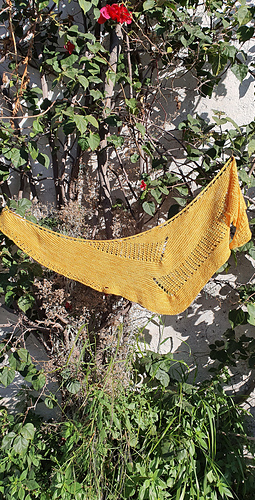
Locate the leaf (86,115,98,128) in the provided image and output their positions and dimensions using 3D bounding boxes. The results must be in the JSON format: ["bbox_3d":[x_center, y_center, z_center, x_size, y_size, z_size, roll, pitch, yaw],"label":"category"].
[{"bbox_3d":[-0.170,-0.623,1.820,0.058,0.068,0.030,0,4,0],"label":"leaf"}]

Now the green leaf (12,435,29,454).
[{"bbox_3d":[-0.504,0.917,1.770,0.075,0.094,0.035,0,4,0],"label":"green leaf"}]

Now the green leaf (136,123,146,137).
[{"bbox_3d":[0.070,-0.603,1.880,0.050,0.070,0.025,0,4,0],"label":"green leaf"}]

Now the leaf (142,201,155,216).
[{"bbox_3d":[0.112,-0.213,1.950,0.060,0.084,0.025,-27,-13,-7],"label":"leaf"}]

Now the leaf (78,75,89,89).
[{"bbox_3d":[-0.213,-0.819,1.830,0.041,0.081,0.030,-31,-17,-11],"label":"leaf"}]

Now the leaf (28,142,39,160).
[{"bbox_3d":[-0.463,-0.490,1.850,0.049,0.099,0.030,0,4,0],"label":"leaf"}]

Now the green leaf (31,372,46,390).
[{"bbox_3d":[-0.460,0.685,1.950,0.075,0.095,0.030,11,-15,3],"label":"green leaf"}]

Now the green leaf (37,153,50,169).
[{"bbox_3d":[-0.419,-0.446,1.880,0.055,0.089,0.040,-24,-14,-6],"label":"green leaf"}]

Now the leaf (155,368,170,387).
[{"bbox_3d":[0.171,0.621,1.830,0.078,0.088,0.035,0,4,0],"label":"leaf"}]

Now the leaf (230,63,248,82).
[{"bbox_3d":[0.576,-0.912,1.930,0.092,0.103,0.030,0,4,0],"label":"leaf"}]

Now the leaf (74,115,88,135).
[{"bbox_3d":[-0.224,-0.610,1.830,0.063,0.102,0.030,-14,-19,-5],"label":"leaf"}]

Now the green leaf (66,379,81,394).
[{"bbox_3d":[-0.266,0.672,1.850,0.069,0.079,0.030,0,4,0],"label":"green leaf"}]

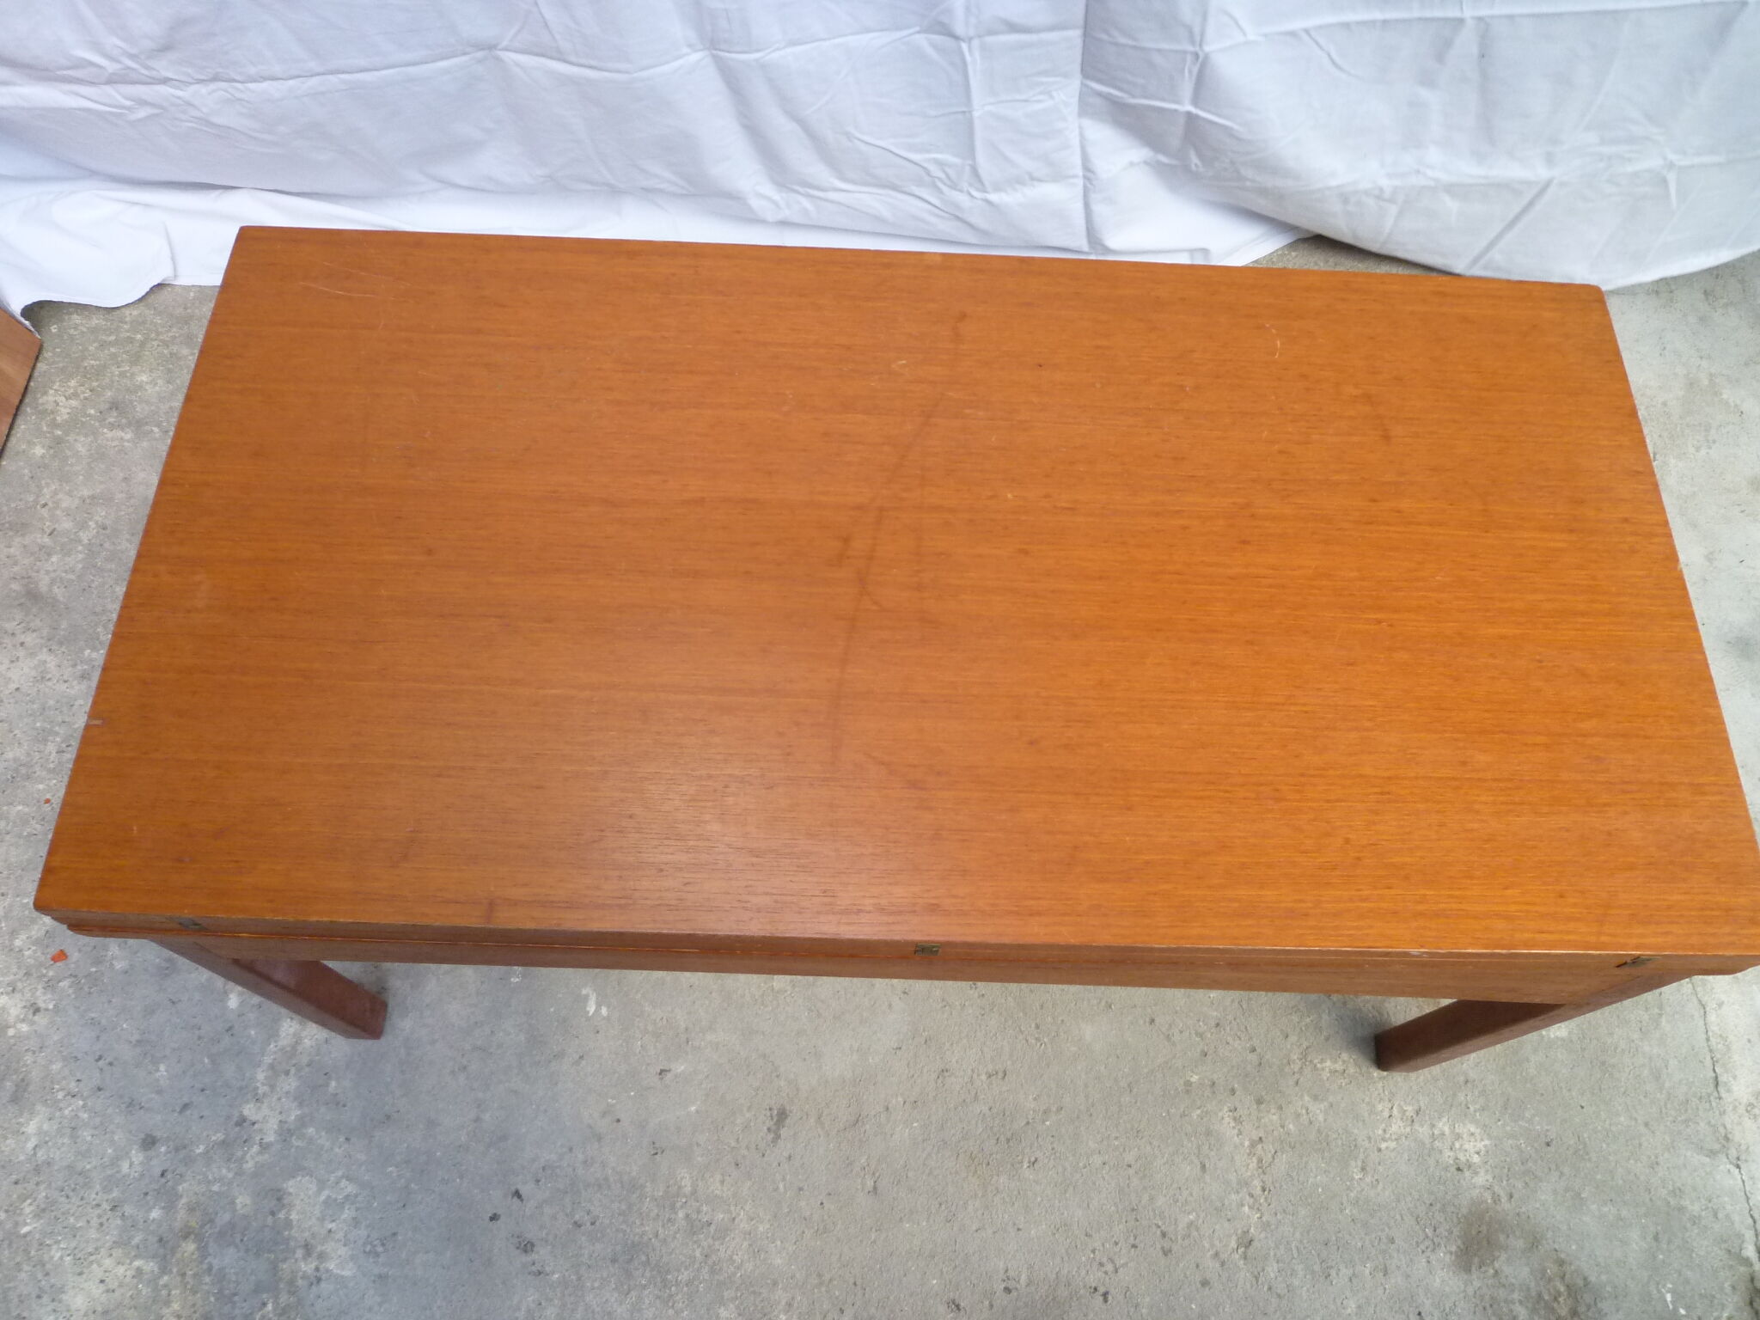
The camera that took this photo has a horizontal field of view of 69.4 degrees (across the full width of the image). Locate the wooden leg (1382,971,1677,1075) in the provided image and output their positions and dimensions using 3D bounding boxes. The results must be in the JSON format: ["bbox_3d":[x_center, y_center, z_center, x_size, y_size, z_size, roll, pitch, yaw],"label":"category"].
[{"bbox_3d":[0.532,0.305,1.094,0.032,0.432,0.033,2,64,-2],"label":"wooden leg"}]

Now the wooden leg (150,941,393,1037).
[{"bbox_3d":[-0.498,0.265,1.065,0.032,0.432,0.033,2,64,-2],"label":"wooden leg"}]

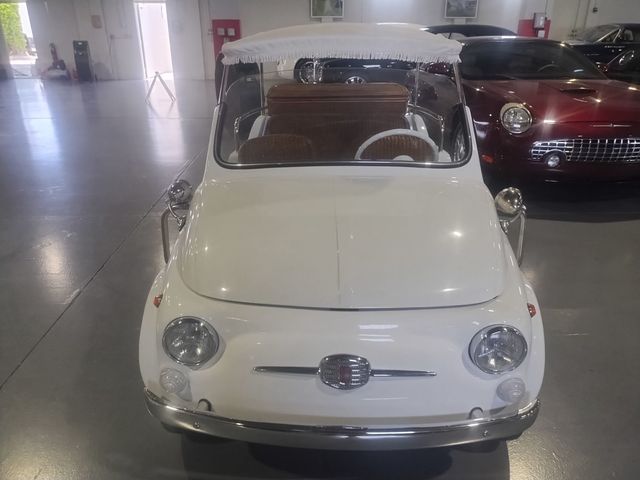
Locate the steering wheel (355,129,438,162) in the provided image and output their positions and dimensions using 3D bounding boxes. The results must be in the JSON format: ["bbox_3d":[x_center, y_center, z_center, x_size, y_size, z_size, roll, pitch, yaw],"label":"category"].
[{"bbox_3d":[0.352,-0.373,2.230,0.400,0.400,0.090,1,50,3],"label":"steering wheel"}]

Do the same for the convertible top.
[{"bbox_3d":[0.126,-1.139,2.603,1.110,0.190,1.250,1,25,3],"label":"convertible top"}]

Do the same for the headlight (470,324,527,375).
[{"bbox_3d":[0.521,0.303,1.381,0.170,0.170,0.085,1,20,3],"label":"headlight"}]

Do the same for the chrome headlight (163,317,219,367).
[{"bbox_3d":[-0.388,0.291,1.424,0.170,0.170,0.085,1,20,3],"label":"chrome headlight"}]

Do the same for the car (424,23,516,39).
[{"bbox_3d":[2.257,-3.660,9.443,4.850,1.420,1.850,-6,26,-11],"label":"car"}]

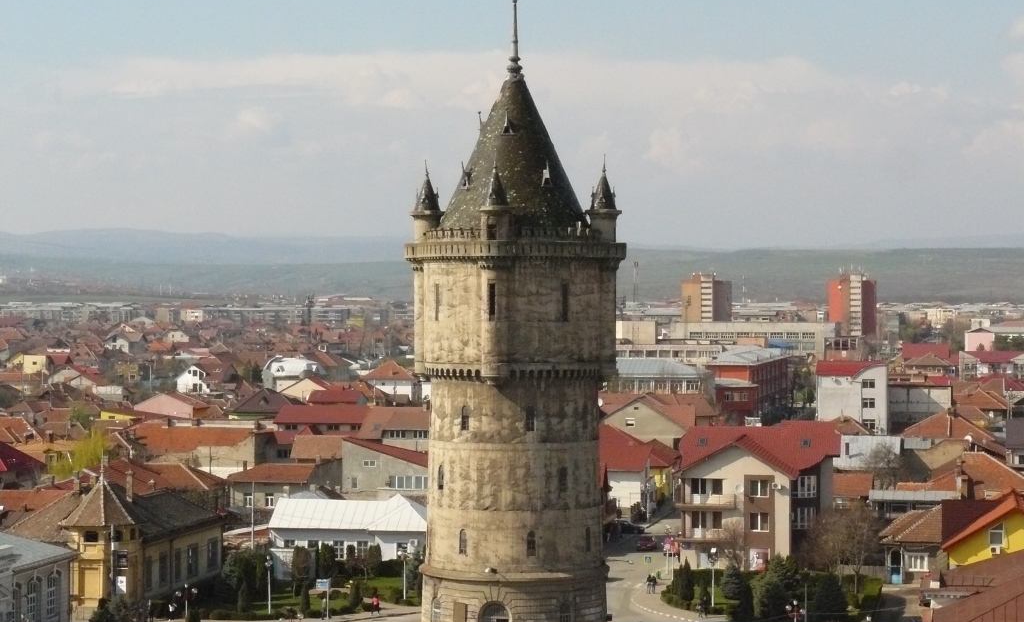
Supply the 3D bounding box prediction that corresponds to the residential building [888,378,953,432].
[{"bbox_3d":[71.282,17.318,395.446,12.000,9.800,11.000,0,1,8],"label":"residential building"}]

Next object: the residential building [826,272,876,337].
[{"bbox_3d":[156.525,0.102,1035.000,17.000,32.000,17.000,0,1,33],"label":"residential building"}]

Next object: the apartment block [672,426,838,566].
[{"bbox_3d":[23.864,17.744,215.897,15.300,13.000,15.500,0,1,12],"label":"apartment block"}]

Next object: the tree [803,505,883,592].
[{"bbox_3d":[28.274,20.305,192.915,7.000,7.700,6.500,0,1,0],"label":"tree"}]

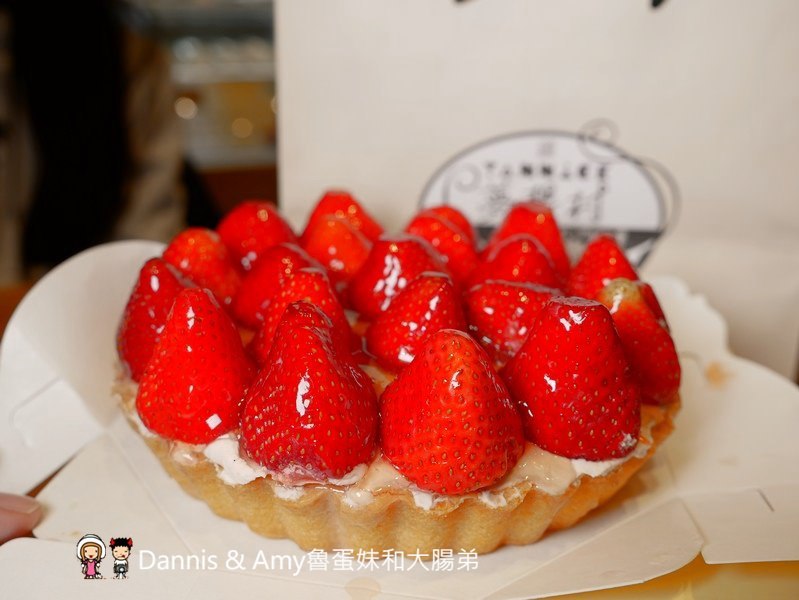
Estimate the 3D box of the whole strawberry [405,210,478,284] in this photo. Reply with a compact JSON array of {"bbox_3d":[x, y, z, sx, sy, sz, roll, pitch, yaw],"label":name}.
[{"bbox_3d":[0.015,-0.016,0.284,0.028,0.034,0.028,-2,21,1],"label":"whole strawberry"}]

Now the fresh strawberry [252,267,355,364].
[{"bbox_3d":[-0.028,0.008,0.219,0.030,0.035,0.030,1,21,0],"label":"fresh strawberry"}]

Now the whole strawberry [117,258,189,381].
[{"bbox_3d":[-0.064,0.005,0.222,0.033,0.034,0.033,1,21,0],"label":"whole strawberry"}]

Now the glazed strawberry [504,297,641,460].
[{"bbox_3d":[0.043,0.018,0.193,0.033,0.038,0.033,-2,21,1],"label":"glazed strawberry"}]

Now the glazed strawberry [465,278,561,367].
[{"bbox_3d":[0.035,0.007,0.234,0.032,0.028,0.032,4,21,-1],"label":"glazed strawberry"}]

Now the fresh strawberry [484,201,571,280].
[{"bbox_3d":[0.046,-0.019,0.277,0.030,0.033,0.030,1,21,0],"label":"fresh strawberry"}]

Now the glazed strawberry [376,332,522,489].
[{"bbox_3d":[0.012,0.024,0.180,0.034,0.035,0.034,1,21,0],"label":"glazed strawberry"}]

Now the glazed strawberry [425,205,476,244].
[{"bbox_3d":[0.017,-0.023,0.302,0.026,0.028,0.026,1,21,0],"label":"glazed strawberry"}]

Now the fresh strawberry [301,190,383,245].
[{"bbox_3d":[-0.022,-0.024,0.298,0.032,0.035,0.032,4,21,-1],"label":"fresh strawberry"}]

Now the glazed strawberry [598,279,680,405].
[{"bbox_3d":[0.062,0.010,0.223,0.031,0.034,0.031,-12,21,5],"label":"glazed strawberry"}]

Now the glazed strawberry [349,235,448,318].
[{"bbox_3d":[-0.001,-0.008,0.256,0.031,0.026,0.031,1,21,0],"label":"glazed strawberry"}]

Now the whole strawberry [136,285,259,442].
[{"bbox_3d":[-0.051,0.015,0.198,0.030,0.037,0.030,3,21,-1],"label":"whole strawberry"}]

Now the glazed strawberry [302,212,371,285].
[{"bbox_3d":[-0.022,-0.018,0.285,0.026,0.025,0.026,1,21,0],"label":"glazed strawberry"}]

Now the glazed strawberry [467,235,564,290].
[{"bbox_3d":[0.038,-0.007,0.253,0.029,0.030,0.029,1,21,0],"label":"glazed strawberry"}]

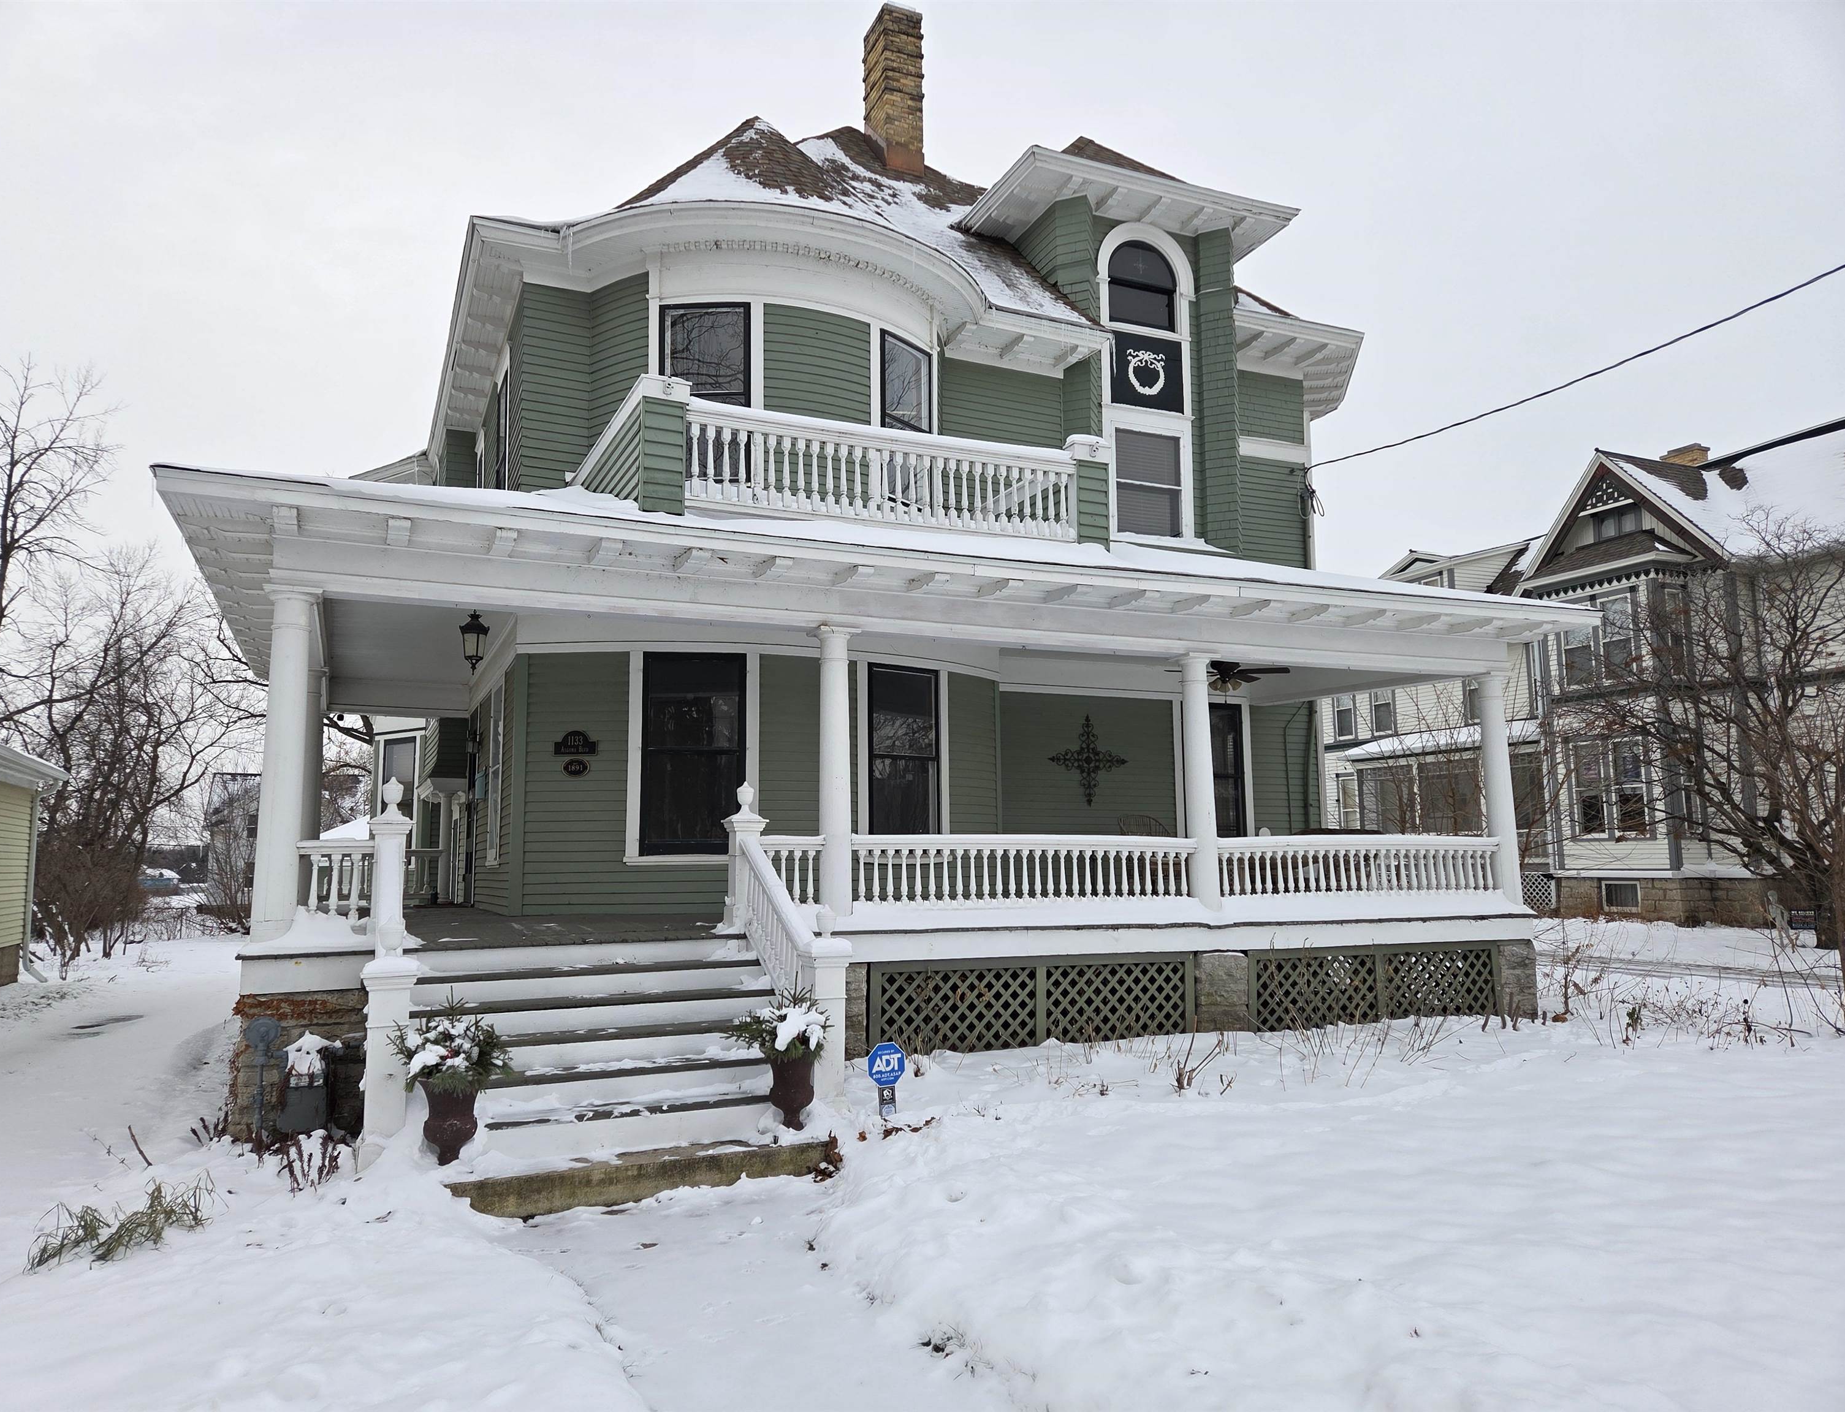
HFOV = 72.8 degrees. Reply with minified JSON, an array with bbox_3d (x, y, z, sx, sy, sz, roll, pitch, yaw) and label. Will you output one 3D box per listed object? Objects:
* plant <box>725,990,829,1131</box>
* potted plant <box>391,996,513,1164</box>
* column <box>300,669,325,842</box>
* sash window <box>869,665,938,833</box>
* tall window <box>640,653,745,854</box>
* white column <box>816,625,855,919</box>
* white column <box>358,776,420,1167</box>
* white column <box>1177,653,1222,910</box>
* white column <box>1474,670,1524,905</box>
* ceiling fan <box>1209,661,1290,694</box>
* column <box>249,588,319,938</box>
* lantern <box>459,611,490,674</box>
[{"bbox_3d":[-0.884,2.223,7.793,0.640,0.880,0.591,-1,-8,0],"label":"plant"},{"bbox_3d":[-2.646,2.110,7.011,0.630,0.946,0.591,3,-8,-24],"label":"potted plant"},{"bbox_3d":[-5.669,0.806,11.486,0.320,2.320,0.320,3,-8,-24],"label":"column"},{"bbox_3d":[-0.172,0.512,11.811,0.870,1.760,0.140,5,-10,-39],"label":"sash window"},{"bbox_3d":[-2.006,0.418,10.939,0.900,1.760,0.140,1,-8,-9],"label":"tall window"},{"bbox_3d":[-0.703,0.579,10.042,0.315,2.374,0.315,-1,-8,0],"label":"white column"},{"bbox_3d":[-3.002,1.474,7.046,0.286,2.163,0.286,3,-8,-24],"label":"white column"},{"bbox_3d":[2.541,0.734,11.489,0.315,2.374,0.315,3,-8,-24],"label":"white column"},{"bbox_3d":[6.012,0.899,13.038,0.315,2.374,0.315,3,-8,-24],"label":"white column"},{"bbox_3d":[3.098,-0.362,12.823,1.300,0.480,1.300,3,-8,-24],"label":"ceiling fan"},{"bbox_3d":[-4.297,0.408,8.439,0.315,2.374,0.315,3,-8,-24],"label":"column"},{"bbox_3d":[-3.557,-0.500,9.909,0.250,0.530,0.250,3,-8,-24],"label":"lantern"}]

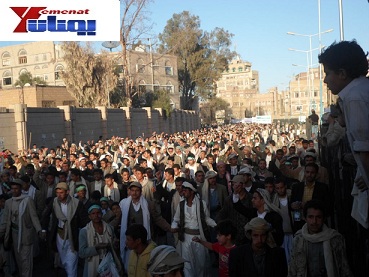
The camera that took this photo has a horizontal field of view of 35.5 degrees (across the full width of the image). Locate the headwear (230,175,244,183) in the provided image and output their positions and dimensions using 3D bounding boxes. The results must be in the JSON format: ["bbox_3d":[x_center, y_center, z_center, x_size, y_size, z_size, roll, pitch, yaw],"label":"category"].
[{"bbox_3d":[0.828,0.629,9.000,0.185,0.115,0.240,1,3,37],"label":"headwear"}]

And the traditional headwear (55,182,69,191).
[{"bbox_3d":[-1.727,0.675,8.100,0.180,0.110,0.235,1,3,30],"label":"traditional headwear"}]

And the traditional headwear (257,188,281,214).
[{"bbox_3d":[1.050,0.788,7.200,0.290,0.280,0.220,4,0,-28],"label":"traditional headwear"}]

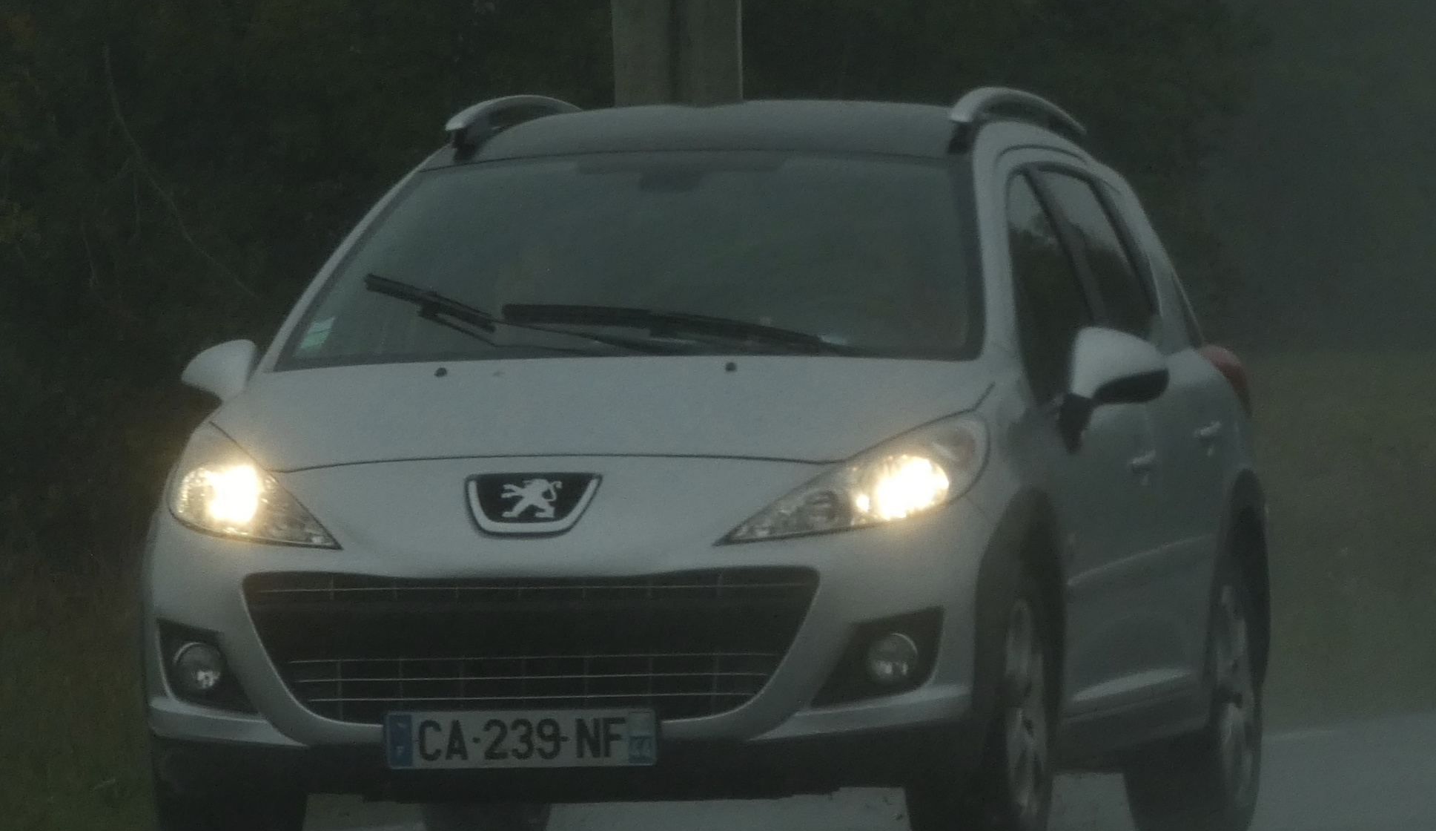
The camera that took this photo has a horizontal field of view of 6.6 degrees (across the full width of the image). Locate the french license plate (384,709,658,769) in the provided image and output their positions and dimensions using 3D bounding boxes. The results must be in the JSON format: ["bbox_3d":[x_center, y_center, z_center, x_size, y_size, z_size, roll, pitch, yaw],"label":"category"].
[{"bbox_3d":[-0.368,0.608,23.361,0.522,0.113,0.020,-1,-1,11],"label":"french license plate"}]

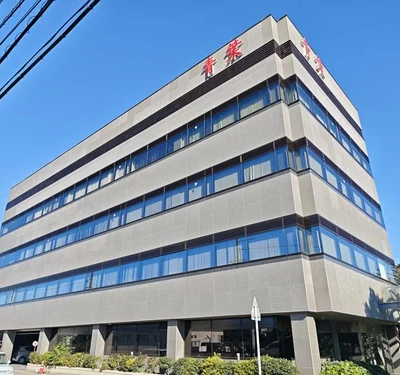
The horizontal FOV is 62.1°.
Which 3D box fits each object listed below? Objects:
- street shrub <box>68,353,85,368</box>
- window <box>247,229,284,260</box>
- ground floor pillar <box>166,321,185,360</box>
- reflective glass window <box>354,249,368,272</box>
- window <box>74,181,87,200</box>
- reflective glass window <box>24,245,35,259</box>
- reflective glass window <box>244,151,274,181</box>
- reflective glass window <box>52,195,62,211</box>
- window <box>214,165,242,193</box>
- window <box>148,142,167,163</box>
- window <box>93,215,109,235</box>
[{"bbox_3d":[-7.171,10.063,19.290,0.660,0.750,0.620,-20,-32,37],"label":"street shrub"},{"bbox_3d":[2.696,2.388,13.631,1.727,1.105,0.100,-20,-32,37],"label":"window"},{"bbox_3d":[-1.124,7.575,15.626,0.588,2.415,0.564,-20,-32,37],"label":"ground floor pillar"},{"bbox_3d":[7.584,3.413,15.640,0.100,1.009,1.713,-21,-32,37],"label":"reflective glass window"},{"bbox_3d":[-9.493,0.414,26.423,1.806,1.009,0.100,-21,-32,37],"label":"window"},{"bbox_3d":[-16.291,6.172,31.803,1.816,1.181,0.120,-21,-32,37],"label":"reflective glass window"},{"bbox_3d":[2.685,-0.857,14.987,1.736,1.056,0.100,-21,-32,37],"label":"reflective glass window"},{"bbox_3d":[-13.413,1.545,31.198,1.524,1.257,0.120,-21,-32,37],"label":"reflective glass window"},{"bbox_3d":[1.507,-0.420,17.569,1.892,1.130,0.120,-21,-32,37],"label":"window"},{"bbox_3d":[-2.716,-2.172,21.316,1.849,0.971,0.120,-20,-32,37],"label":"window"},{"bbox_3d":[-7.368,2.844,24.678,1.905,1.156,0.120,-21,-32,37],"label":"window"}]

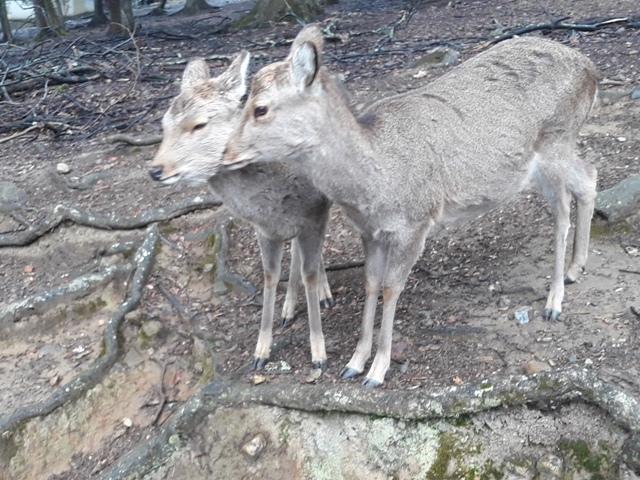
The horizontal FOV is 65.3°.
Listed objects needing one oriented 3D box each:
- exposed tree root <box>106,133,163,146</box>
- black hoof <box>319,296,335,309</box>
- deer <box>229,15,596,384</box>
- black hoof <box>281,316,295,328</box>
[{"bbox_3d":[-1.243,-0.684,3.400,0.420,0.080,0.120,0,15,0],"label":"exposed tree root"},{"bbox_3d":[0.025,0.235,1.912,0.047,0.041,0.055,1,15,3],"label":"black hoof"},{"bbox_3d":[0.313,-0.073,1.417,1.151,0.973,0.290,-6,16,-20],"label":"deer"},{"bbox_3d":[-0.117,0.295,1.812,0.043,0.040,0.055,6,16,21],"label":"black hoof"}]

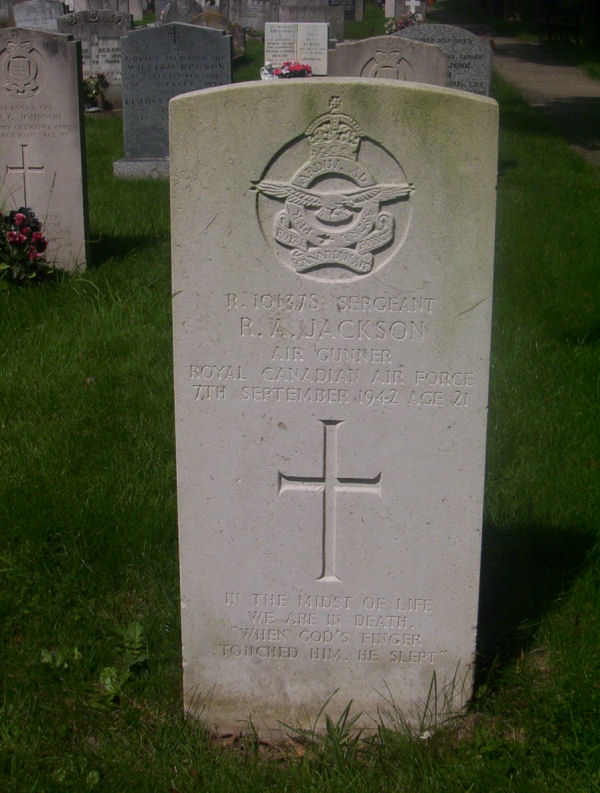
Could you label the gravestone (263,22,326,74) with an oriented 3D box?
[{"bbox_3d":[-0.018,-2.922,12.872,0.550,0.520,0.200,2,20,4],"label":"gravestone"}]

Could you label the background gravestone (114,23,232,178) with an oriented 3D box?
[{"bbox_3d":[-0.633,-1.595,8.132,0.685,0.810,0.280,2,20,4],"label":"background gravestone"}]

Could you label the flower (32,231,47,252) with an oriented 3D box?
[{"bbox_3d":[-0.864,-0.514,5.030,0.047,0.068,0.050,2,20,4],"label":"flower"}]

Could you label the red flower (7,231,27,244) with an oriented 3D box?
[{"bbox_3d":[-0.940,-0.527,5.030,0.064,0.047,0.050,2,20,4],"label":"red flower"}]

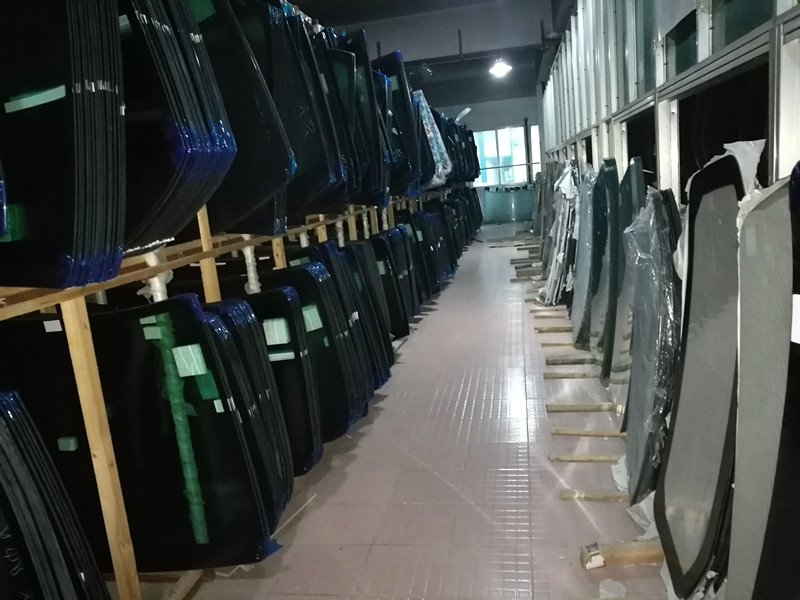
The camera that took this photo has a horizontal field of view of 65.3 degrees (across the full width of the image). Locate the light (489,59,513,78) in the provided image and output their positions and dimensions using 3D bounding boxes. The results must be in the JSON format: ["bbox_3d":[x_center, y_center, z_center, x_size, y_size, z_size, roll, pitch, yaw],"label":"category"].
[{"bbox_3d":[1.742,-3.991,10.781,0.400,0.270,0.400,-4,11,12],"label":"light"}]

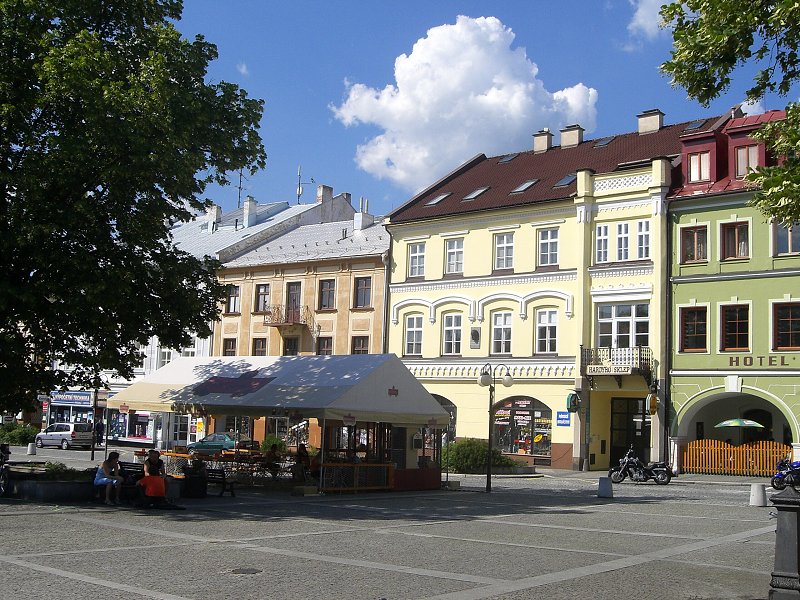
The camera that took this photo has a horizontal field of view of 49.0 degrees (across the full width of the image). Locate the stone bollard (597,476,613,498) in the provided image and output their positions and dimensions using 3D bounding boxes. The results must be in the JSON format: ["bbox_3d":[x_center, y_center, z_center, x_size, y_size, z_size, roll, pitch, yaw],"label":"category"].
[{"bbox_3d":[5.356,4.918,23.000,0.390,0.520,0.390,2,-7,0],"label":"stone bollard"}]

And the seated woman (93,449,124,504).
[{"bbox_3d":[-6.571,4.001,19.900,0.630,1.180,0.470,-1,-8,27],"label":"seated woman"}]

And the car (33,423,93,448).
[{"bbox_3d":[-22.349,9.081,58.500,4.300,1.640,1.760,-3,-9,37],"label":"car"}]

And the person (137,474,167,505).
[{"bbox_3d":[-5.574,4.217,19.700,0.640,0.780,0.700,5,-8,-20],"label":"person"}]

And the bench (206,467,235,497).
[{"bbox_3d":[-5.477,5.359,26.000,1.550,0.820,0.600,-4,-10,42],"label":"bench"}]

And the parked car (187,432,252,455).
[{"bbox_3d":[-9.756,7.871,48.000,4.200,1.400,1.670,-3,-9,36],"label":"parked car"}]

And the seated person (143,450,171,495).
[{"bbox_3d":[-5.612,4.037,20.200,0.580,1.200,0.700,4,-7,-12],"label":"seated person"}]

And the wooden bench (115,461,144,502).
[{"bbox_3d":[-6.328,4.169,20.100,1.650,0.860,0.620,-3,-9,37],"label":"wooden bench"}]

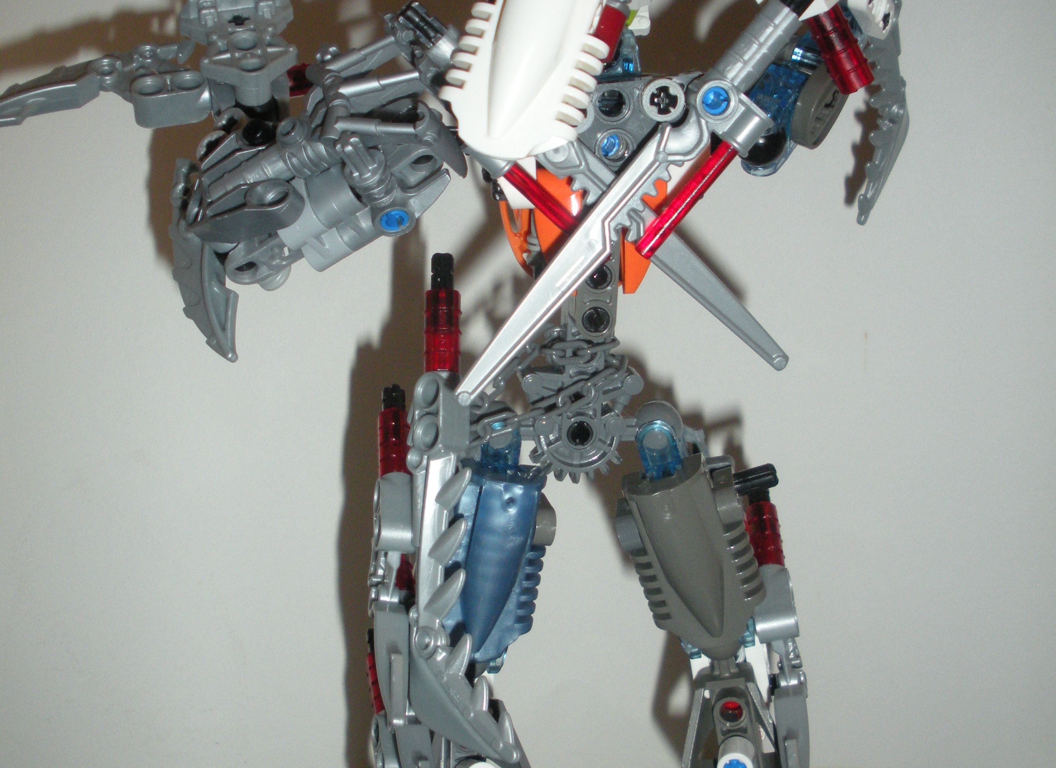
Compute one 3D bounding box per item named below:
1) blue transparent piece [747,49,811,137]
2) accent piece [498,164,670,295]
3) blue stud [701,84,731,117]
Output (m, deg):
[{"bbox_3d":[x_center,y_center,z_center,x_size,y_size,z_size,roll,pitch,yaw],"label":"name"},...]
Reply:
[{"bbox_3d":[0.049,-0.056,0.275,0.014,0.019,0.012,-1,6,-11],"label":"blue transparent piece"},{"bbox_3d":[0.011,-0.030,0.272,0.034,0.027,0.020,0,6,0],"label":"accent piece"},{"bbox_3d":[0.033,-0.051,0.254,0.006,0.006,0.007,-1,6,-6],"label":"blue stud"}]

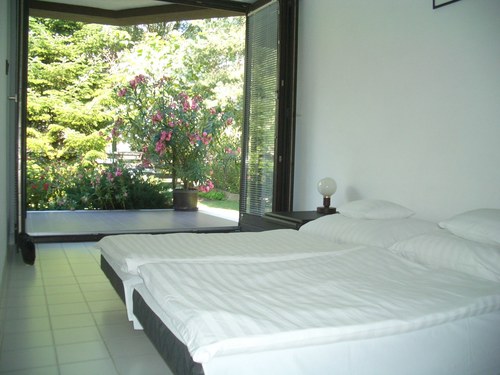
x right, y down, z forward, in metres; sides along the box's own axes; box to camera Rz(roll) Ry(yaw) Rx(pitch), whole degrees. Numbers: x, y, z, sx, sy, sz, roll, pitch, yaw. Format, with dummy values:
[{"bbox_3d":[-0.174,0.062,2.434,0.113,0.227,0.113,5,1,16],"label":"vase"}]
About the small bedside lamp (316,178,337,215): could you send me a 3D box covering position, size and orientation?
[{"bbox_3d":[0.584,0.072,3.910,0.150,0.290,0.150,2,4,0],"label":"small bedside lamp"}]

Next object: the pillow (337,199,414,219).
[{"bbox_3d":[0.859,0.140,3.540,0.340,0.110,0.460,0,4,-25],"label":"pillow"}]

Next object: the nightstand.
[{"bbox_3d":[0.482,0.395,3.829,0.600,0.350,0.440,0,4,-25],"label":"nightstand"}]

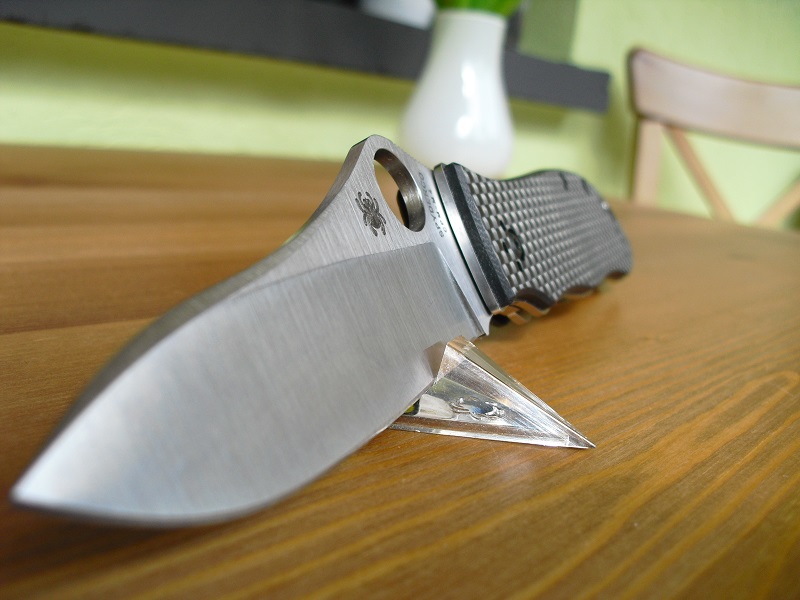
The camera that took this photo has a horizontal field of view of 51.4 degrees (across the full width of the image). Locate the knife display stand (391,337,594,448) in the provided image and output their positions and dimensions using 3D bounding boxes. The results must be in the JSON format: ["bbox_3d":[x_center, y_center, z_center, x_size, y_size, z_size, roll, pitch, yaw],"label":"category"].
[{"bbox_3d":[0.004,0.010,0.114,0.042,0.009,0.022,6,11,-4],"label":"knife display stand"}]

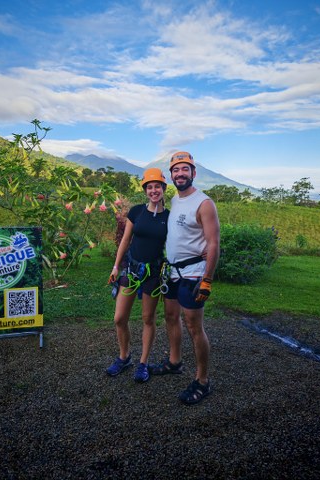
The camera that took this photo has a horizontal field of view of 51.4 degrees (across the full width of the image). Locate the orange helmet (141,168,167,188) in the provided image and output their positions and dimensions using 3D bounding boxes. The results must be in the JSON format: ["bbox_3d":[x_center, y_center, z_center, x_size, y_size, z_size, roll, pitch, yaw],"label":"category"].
[{"bbox_3d":[-0.043,-0.490,2.633,0.205,0.150,0.260,2,4,12],"label":"orange helmet"}]

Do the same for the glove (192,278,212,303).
[{"bbox_3d":[0.329,0.378,2.543,0.100,0.190,0.120,1,6,0],"label":"glove"}]

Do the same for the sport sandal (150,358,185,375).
[{"bbox_3d":[0.058,1.097,2.908,0.295,0.115,0.115,1,6,-4],"label":"sport sandal"}]

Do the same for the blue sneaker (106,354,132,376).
[{"bbox_3d":[-0.352,1.093,2.930,0.260,0.105,0.100,-5,8,-43],"label":"blue sneaker"}]

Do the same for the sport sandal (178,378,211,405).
[{"bbox_3d":[0.270,1.140,2.534,0.280,0.105,0.110,-4,8,-37],"label":"sport sandal"}]

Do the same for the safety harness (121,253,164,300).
[{"bbox_3d":[-0.146,0.280,2.705,0.340,0.350,0.270,3,6,17],"label":"safety harness"}]

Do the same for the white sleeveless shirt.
[{"bbox_3d":[0.208,-0.043,2.610,0.390,0.680,0.260,4,7,28],"label":"white sleeveless shirt"}]

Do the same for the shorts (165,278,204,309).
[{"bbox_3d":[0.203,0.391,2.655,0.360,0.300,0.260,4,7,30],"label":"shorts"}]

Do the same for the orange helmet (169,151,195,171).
[{"bbox_3d":[0.167,-0.595,2.521,0.210,0.155,0.265,2,4,12],"label":"orange helmet"}]

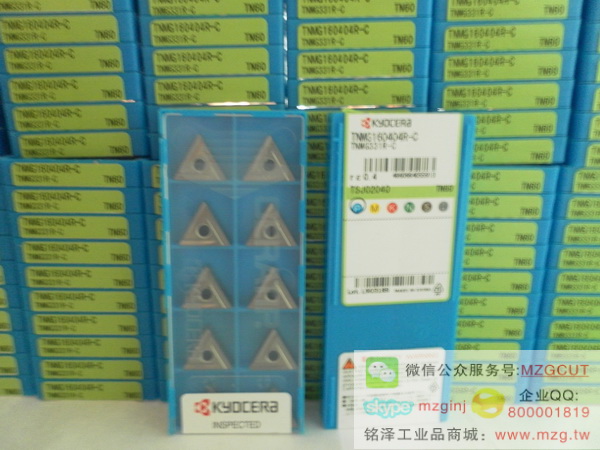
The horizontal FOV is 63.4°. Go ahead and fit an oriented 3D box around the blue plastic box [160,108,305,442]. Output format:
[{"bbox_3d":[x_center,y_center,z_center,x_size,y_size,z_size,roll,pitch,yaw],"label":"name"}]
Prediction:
[{"bbox_3d":[-0.020,0.017,0.156,0.044,0.103,0.009,0,8,-1],"label":"blue plastic box"}]

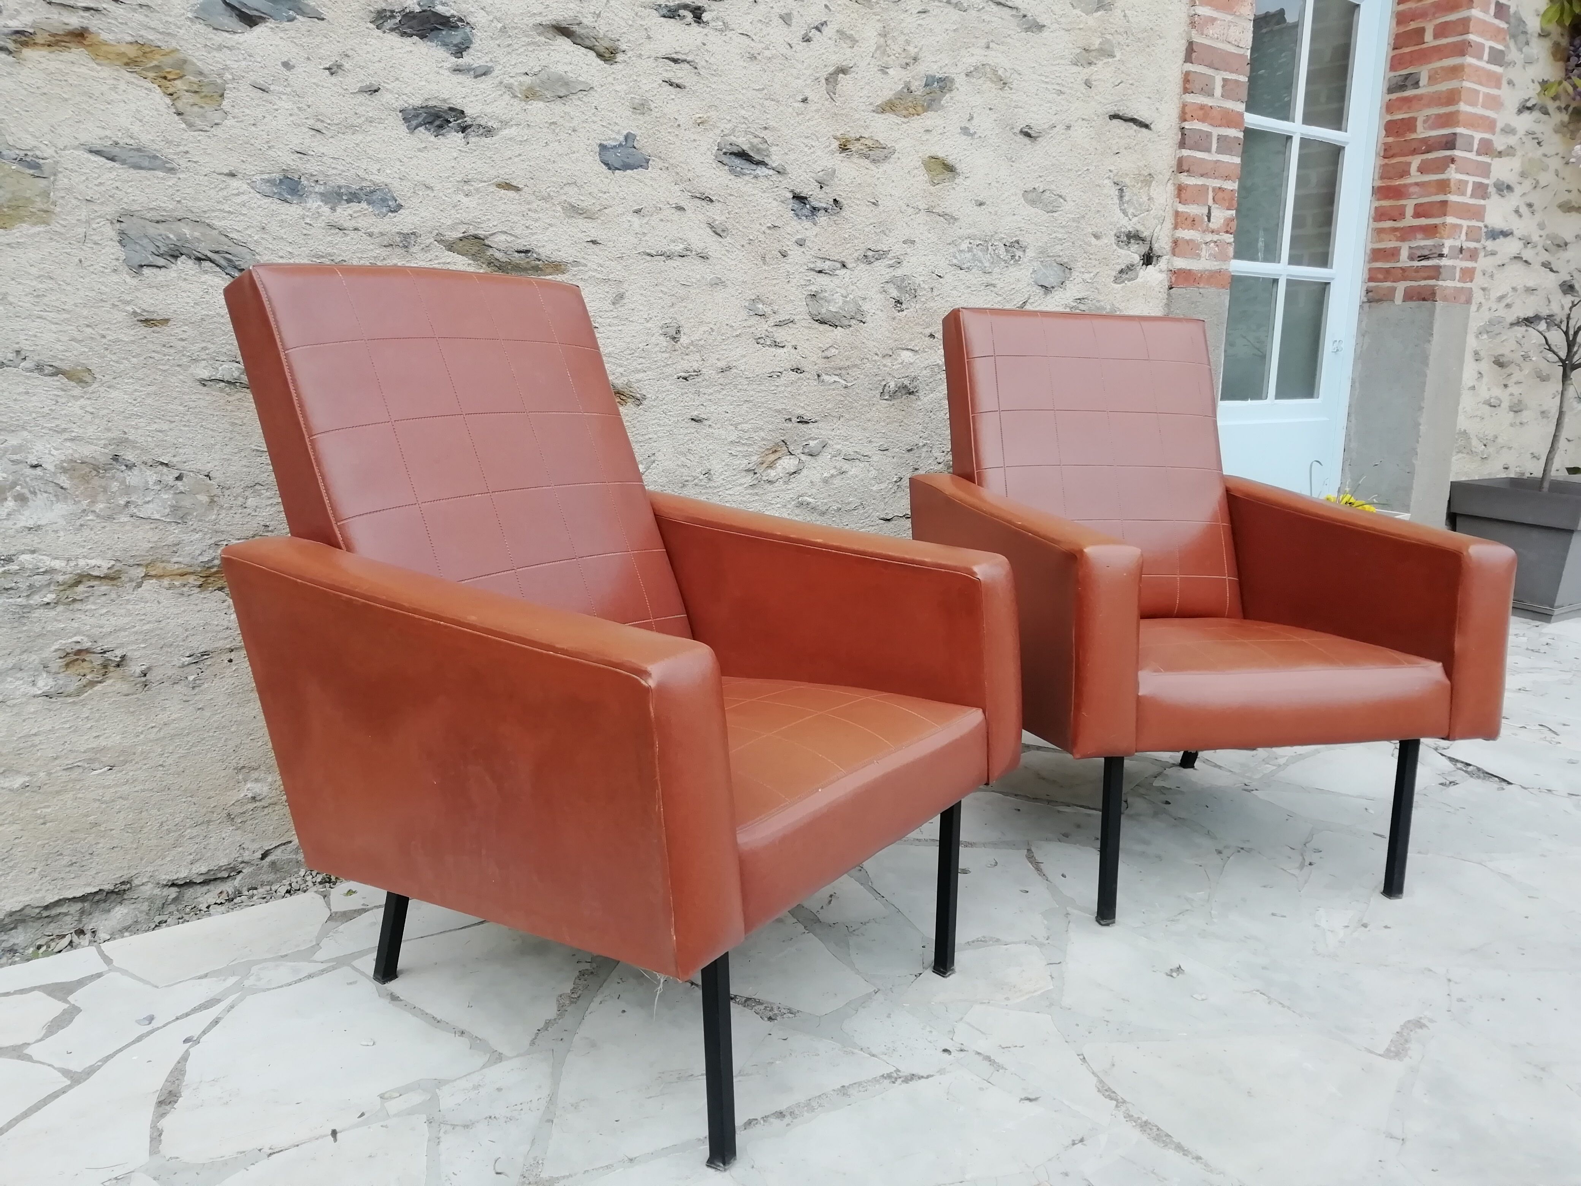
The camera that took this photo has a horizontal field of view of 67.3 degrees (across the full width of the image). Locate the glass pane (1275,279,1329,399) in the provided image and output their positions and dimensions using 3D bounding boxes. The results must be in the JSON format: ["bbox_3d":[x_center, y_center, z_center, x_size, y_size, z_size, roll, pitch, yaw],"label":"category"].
[{"bbox_3d":[1.478,-0.729,3.424,0.220,0.335,0.020,-7,15,-34],"label":"glass pane"}]

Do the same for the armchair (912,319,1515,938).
[{"bbox_3d":[0.619,-0.032,1.994,0.690,0.865,0.790,-2,12,-14],"label":"armchair"}]

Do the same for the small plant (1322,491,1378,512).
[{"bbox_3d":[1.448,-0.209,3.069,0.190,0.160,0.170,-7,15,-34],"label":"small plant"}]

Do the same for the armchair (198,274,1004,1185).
[{"bbox_3d":[-0.210,0.058,1.473,0.790,0.865,0.690,10,15,34],"label":"armchair"}]

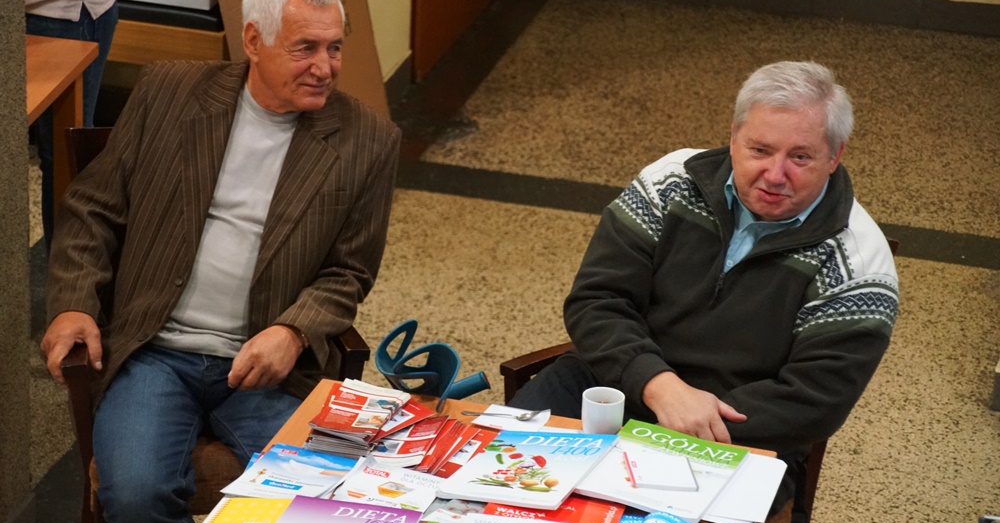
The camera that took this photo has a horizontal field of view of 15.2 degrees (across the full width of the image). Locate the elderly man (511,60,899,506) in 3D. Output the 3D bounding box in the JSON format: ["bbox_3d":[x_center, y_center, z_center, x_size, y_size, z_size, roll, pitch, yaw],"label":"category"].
[{"bbox_3d":[0.293,0.249,6.529,0.640,1.280,0.760,17,27,32],"label":"elderly man"}]

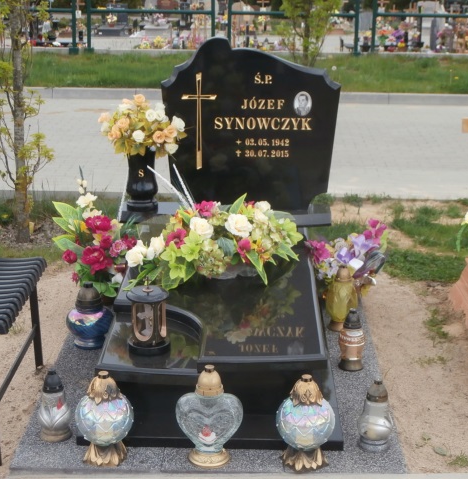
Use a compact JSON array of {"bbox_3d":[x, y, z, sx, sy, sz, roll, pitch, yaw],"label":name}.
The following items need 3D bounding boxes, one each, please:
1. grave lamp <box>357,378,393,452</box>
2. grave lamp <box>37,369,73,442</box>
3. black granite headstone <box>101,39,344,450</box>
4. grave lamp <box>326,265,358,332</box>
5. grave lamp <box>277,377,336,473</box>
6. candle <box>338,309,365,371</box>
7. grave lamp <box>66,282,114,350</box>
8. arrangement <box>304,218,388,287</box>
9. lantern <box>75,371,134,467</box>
[{"bbox_3d":[0.435,0.535,3.245,0.111,0.216,0.111,1,17,1],"label":"grave lamp"},{"bbox_3d":[-0.552,0.512,3.298,0.106,0.223,0.106,1,17,1],"label":"grave lamp"},{"bbox_3d":[-0.052,-0.126,3.921,0.880,1.080,1.730,1,17,1],"label":"black granite headstone"},{"bbox_3d":[0.428,0.228,4.174,0.127,0.258,0.127,1,17,1],"label":"grave lamp"},{"bbox_3d":[0.216,0.533,3.141,0.176,0.279,0.176,1,17,1],"label":"grave lamp"},{"bbox_3d":[0.426,0.357,3.811,0.094,0.225,0.094,1,17,1],"label":"candle"},{"bbox_3d":[-0.547,0.280,4.018,0.183,0.245,0.183,1,17,1],"label":"grave lamp"},{"bbox_3d":[0.474,0.076,4.479,0.350,0.340,0.280,1,17,1],"label":"arrangement"},{"bbox_3d":[-0.385,0.526,3.164,0.177,0.276,0.177,1,17,1],"label":"lantern"}]

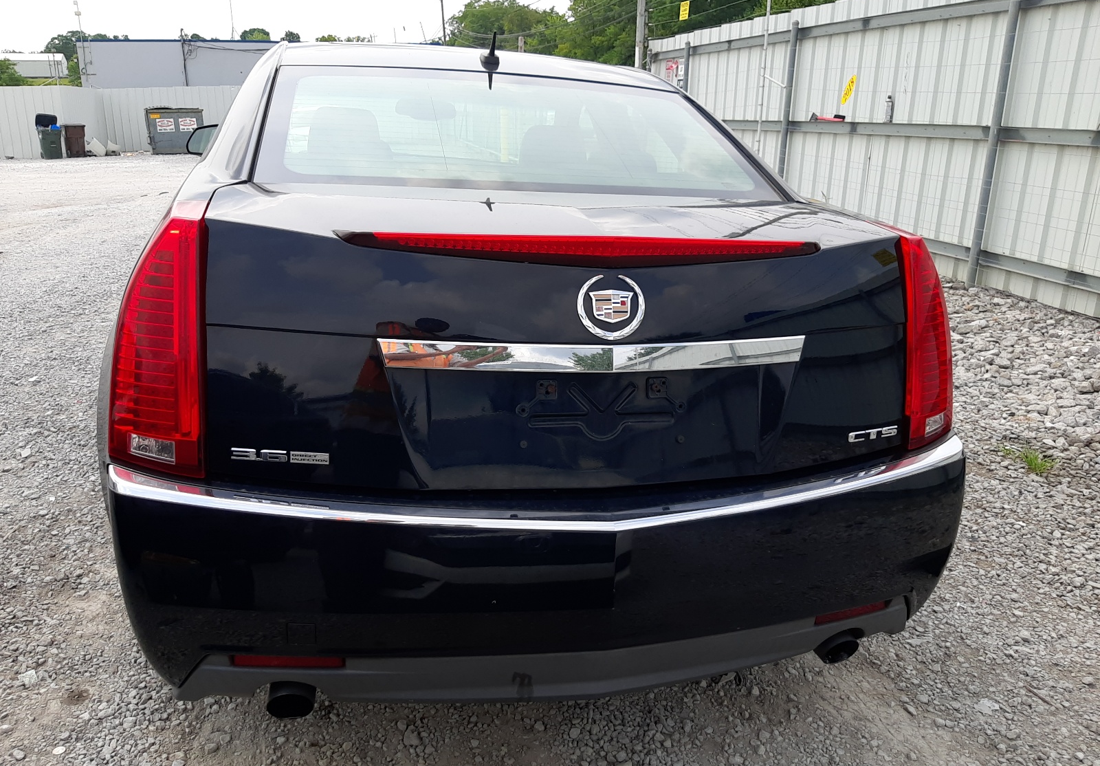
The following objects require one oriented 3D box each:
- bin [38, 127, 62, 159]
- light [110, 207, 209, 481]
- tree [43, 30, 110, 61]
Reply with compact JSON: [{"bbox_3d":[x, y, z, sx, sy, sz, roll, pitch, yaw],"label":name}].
[{"bbox_3d":[-16.123,-7.762,26.546,0.580,1.020,0.680,-15,24,-42],"label":"bin"},{"bbox_3d":[-0.664,-0.081,1.393,0.182,0.424,0.263,-1,17,-13],"label":"light"},{"bbox_3d":[-63.203,-42.918,111.284,9.000,8.500,8.000,-8,20,-27],"label":"tree"}]

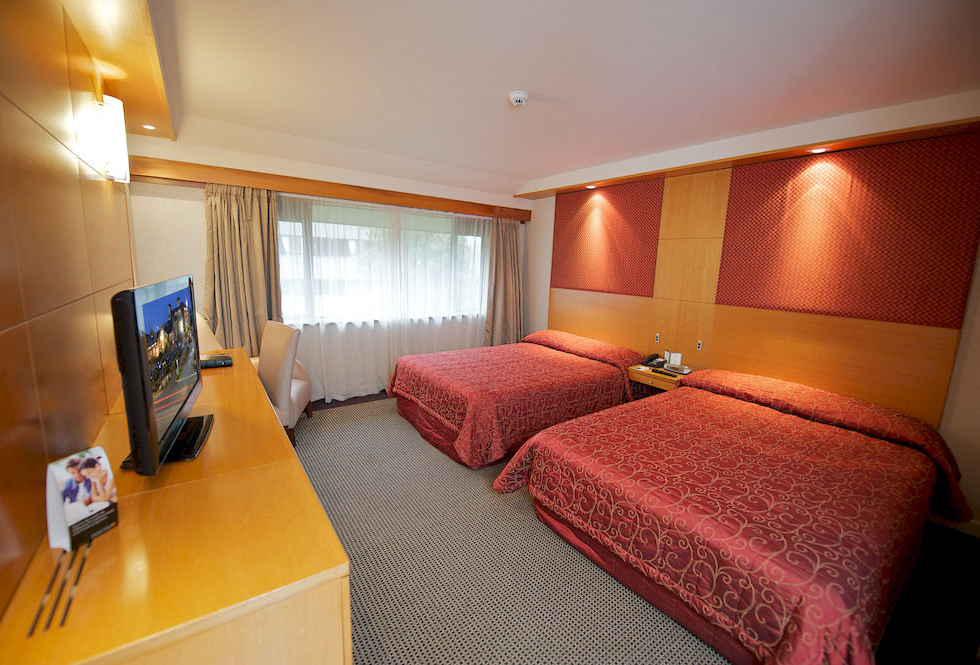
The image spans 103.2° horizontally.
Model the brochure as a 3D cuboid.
[{"bbox_3d":[-1.068,0.428,1.013,0.059,0.230,0.104,4,10,12],"label":"brochure"}]

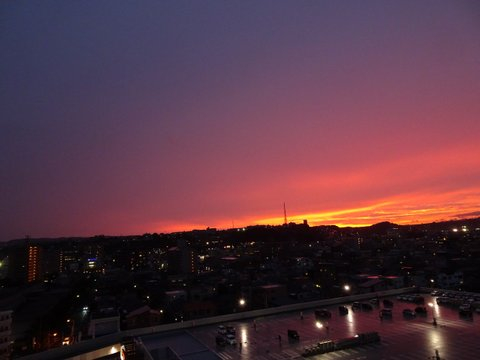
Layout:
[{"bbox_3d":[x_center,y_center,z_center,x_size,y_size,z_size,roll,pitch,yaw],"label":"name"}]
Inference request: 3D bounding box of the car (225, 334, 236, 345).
[{"bbox_3d":[-2.660,45.410,94.680,1.700,1.500,4.200,1,-11,-26],"label":"car"}]

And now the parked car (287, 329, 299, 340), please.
[{"bbox_3d":[15.320,44.600,96.350,1.620,1.620,3.800,1,-11,-26],"label":"parked car"}]

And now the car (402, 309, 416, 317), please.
[{"bbox_3d":[57.560,45.080,113.090,1.720,1.500,4.300,1,-11,-26],"label":"car"}]

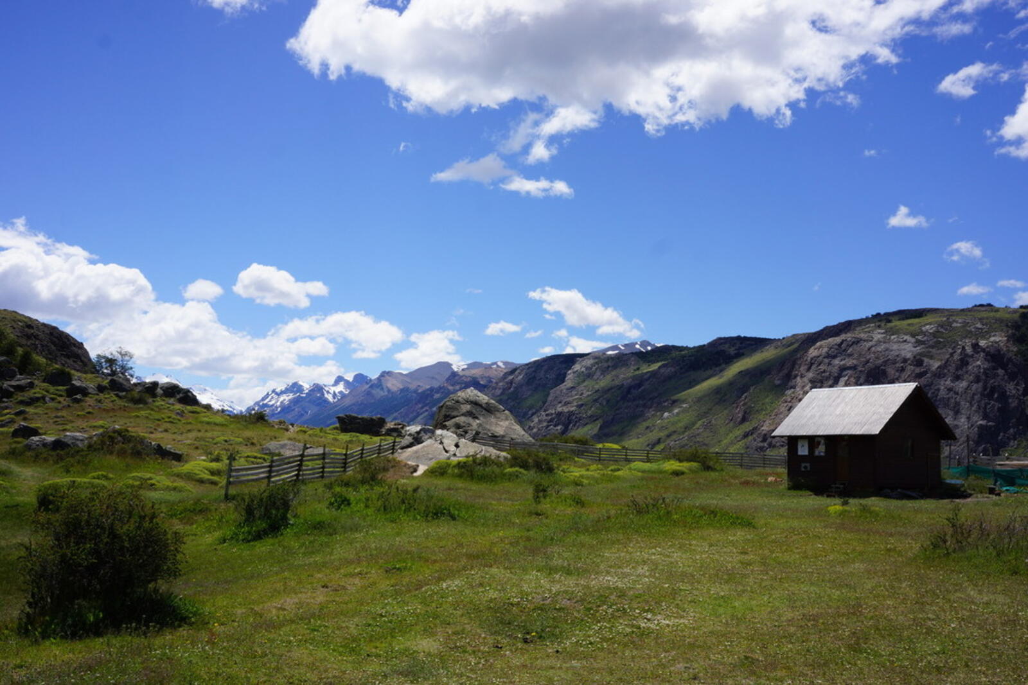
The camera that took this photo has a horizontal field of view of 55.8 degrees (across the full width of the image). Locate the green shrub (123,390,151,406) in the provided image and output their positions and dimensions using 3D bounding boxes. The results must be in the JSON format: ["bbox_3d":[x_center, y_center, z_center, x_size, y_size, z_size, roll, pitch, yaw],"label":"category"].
[{"bbox_3d":[-26.800,3.936,69.000,2.000,1.050,1.700,3,-7,-21],"label":"green shrub"}]

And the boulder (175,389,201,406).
[{"bbox_3d":[-24.212,4.077,72.000,1.733,1.270,1.473,3,-7,-18],"label":"boulder"}]

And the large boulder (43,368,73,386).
[{"bbox_3d":[-34.741,2.630,74.000,2.256,1.365,1.918,4,-7,-25],"label":"large boulder"}]

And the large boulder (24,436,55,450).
[{"bbox_3d":[-22.490,4.772,46.000,1.450,0.700,1.200,4,-7,-26],"label":"large boulder"}]

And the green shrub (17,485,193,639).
[{"bbox_3d":[-3.878,2.042,9.200,1.600,1.360,1.450,3,-7,-22],"label":"green shrub"}]

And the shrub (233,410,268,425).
[{"bbox_3d":[-18.180,5.179,67.000,2.419,0.967,1.935,3,-7,-15],"label":"shrub"}]

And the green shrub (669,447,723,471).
[{"bbox_3d":[12.179,7.818,65.000,3.500,1.550,2.800,0,-7,11],"label":"green shrub"}]

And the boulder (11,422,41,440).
[{"bbox_3d":[-25.631,4.638,51.000,1.473,0.859,1.179,4,-7,-26],"label":"boulder"}]

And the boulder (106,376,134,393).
[{"bbox_3d":[-30.870,3.267,76.000,2.013,1.280,1.711,3,-7,-22],"label":"boulder"}]

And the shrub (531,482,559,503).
[{"bbox_3d":[0.956,4.650,30.000,0.819,0.674,0.737,1,-7,2],"label":"shrub"}]

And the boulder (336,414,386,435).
[{"bbox_3d":[-11.504,6.185,73.000,3.700,1.550,2.500,2,-7,-9],"label":"boulder"}]

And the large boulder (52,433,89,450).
[{"bbox_3d":[-21.025,4.696,46.000,1.700,0.820,1.400,4,-7,-24],"label":"large boulder"}]

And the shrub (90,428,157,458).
[{"bbox_3d":[-18.293,4.702,45.500,3.000,1.350,2.200,3,-7,-22],"label":"shrub"}]

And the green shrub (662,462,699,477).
[{"bbox_3d":[10.042,7.641,58.500,2.150,0.850,1.800,0,-7,10],"label":"green shrub"}]

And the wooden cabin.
[{"bbox_3d":[14.912,4.063,41.342,5.789,4.419,5.094,6,-8,-36],"label":"wooden cabin"}]

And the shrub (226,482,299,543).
[{"bbox_3d":[-4.713,3.167,18.200,1.358,1.109,1.155,2,-7,-14],"label":"shrub"}]

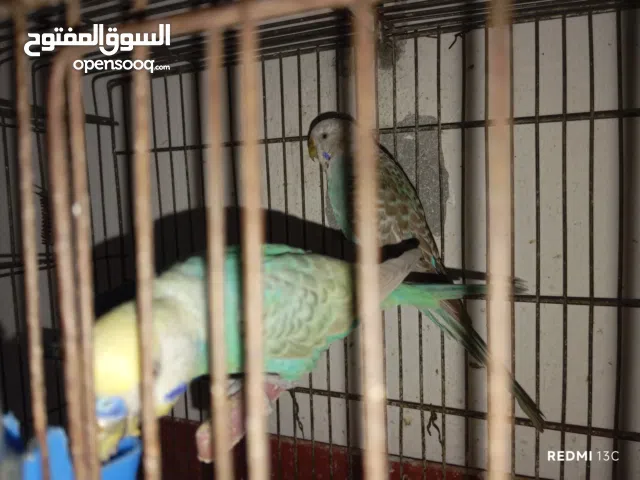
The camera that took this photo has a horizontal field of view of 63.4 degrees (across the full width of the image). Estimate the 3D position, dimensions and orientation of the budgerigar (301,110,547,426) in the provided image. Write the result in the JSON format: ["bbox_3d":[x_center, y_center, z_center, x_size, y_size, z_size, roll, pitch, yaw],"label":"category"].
[{"bbox_3d":[0.053,0.016,0.268,0.113,0.151,0.050,-1,3,12],"label":"budgerigar"}]

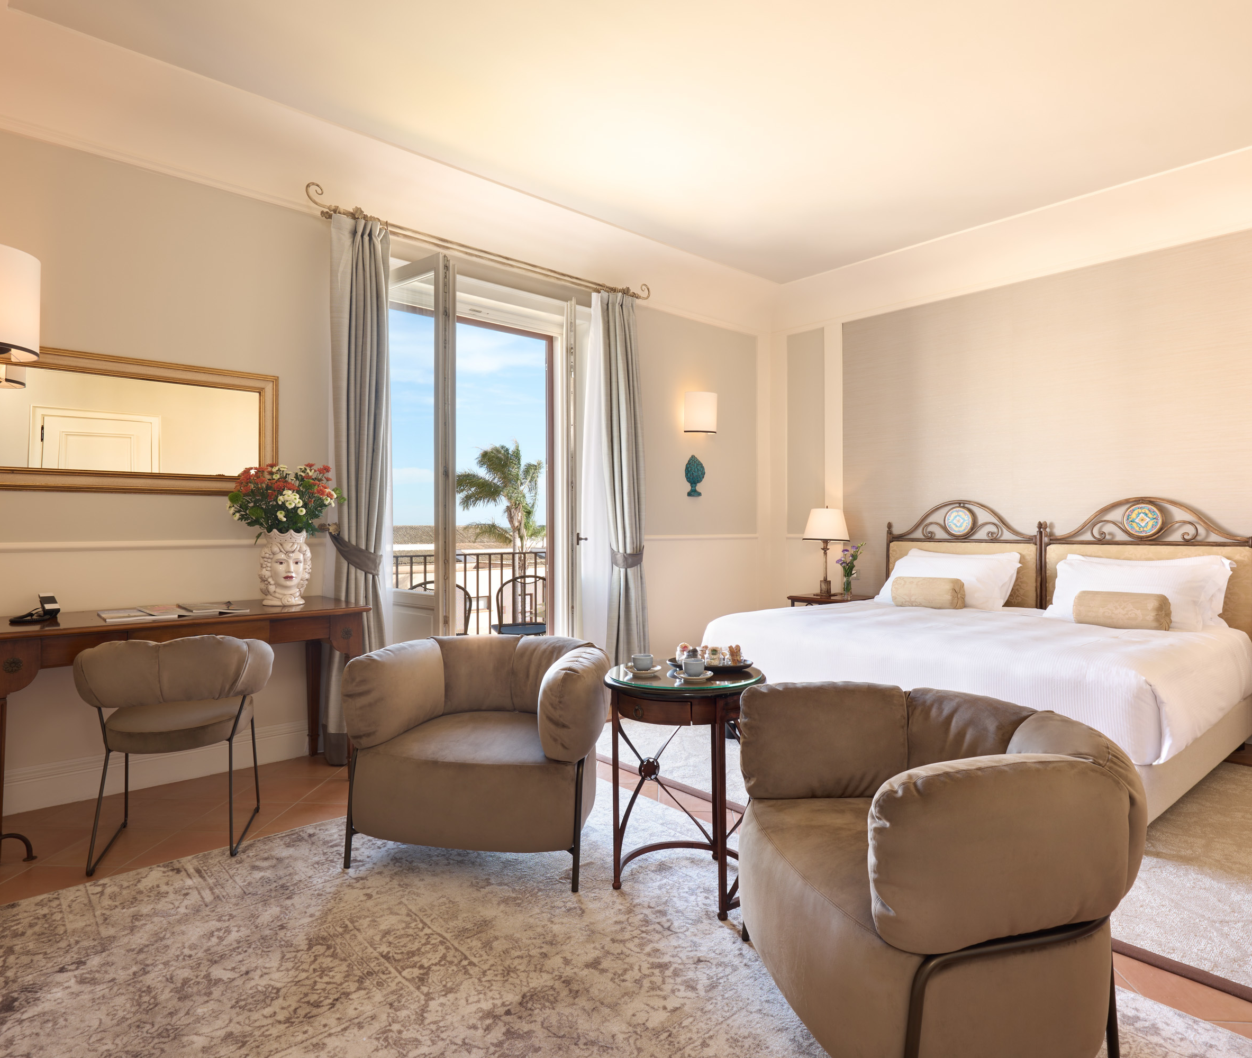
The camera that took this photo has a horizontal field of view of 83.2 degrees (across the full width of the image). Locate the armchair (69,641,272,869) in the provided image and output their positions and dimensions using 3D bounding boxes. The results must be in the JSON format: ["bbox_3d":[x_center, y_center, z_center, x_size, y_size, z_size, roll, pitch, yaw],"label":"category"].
[{"bbox_3d":[-1.600,0.738,2.537,0.600,0.750,0.540,0,0,-18],"label":"armchair"}]

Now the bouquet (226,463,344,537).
[{"bbox_3d":[-1.535,-0.138,3.180,0.520,0.350,0.440,0,0,-41],"label":"bouquet"}]

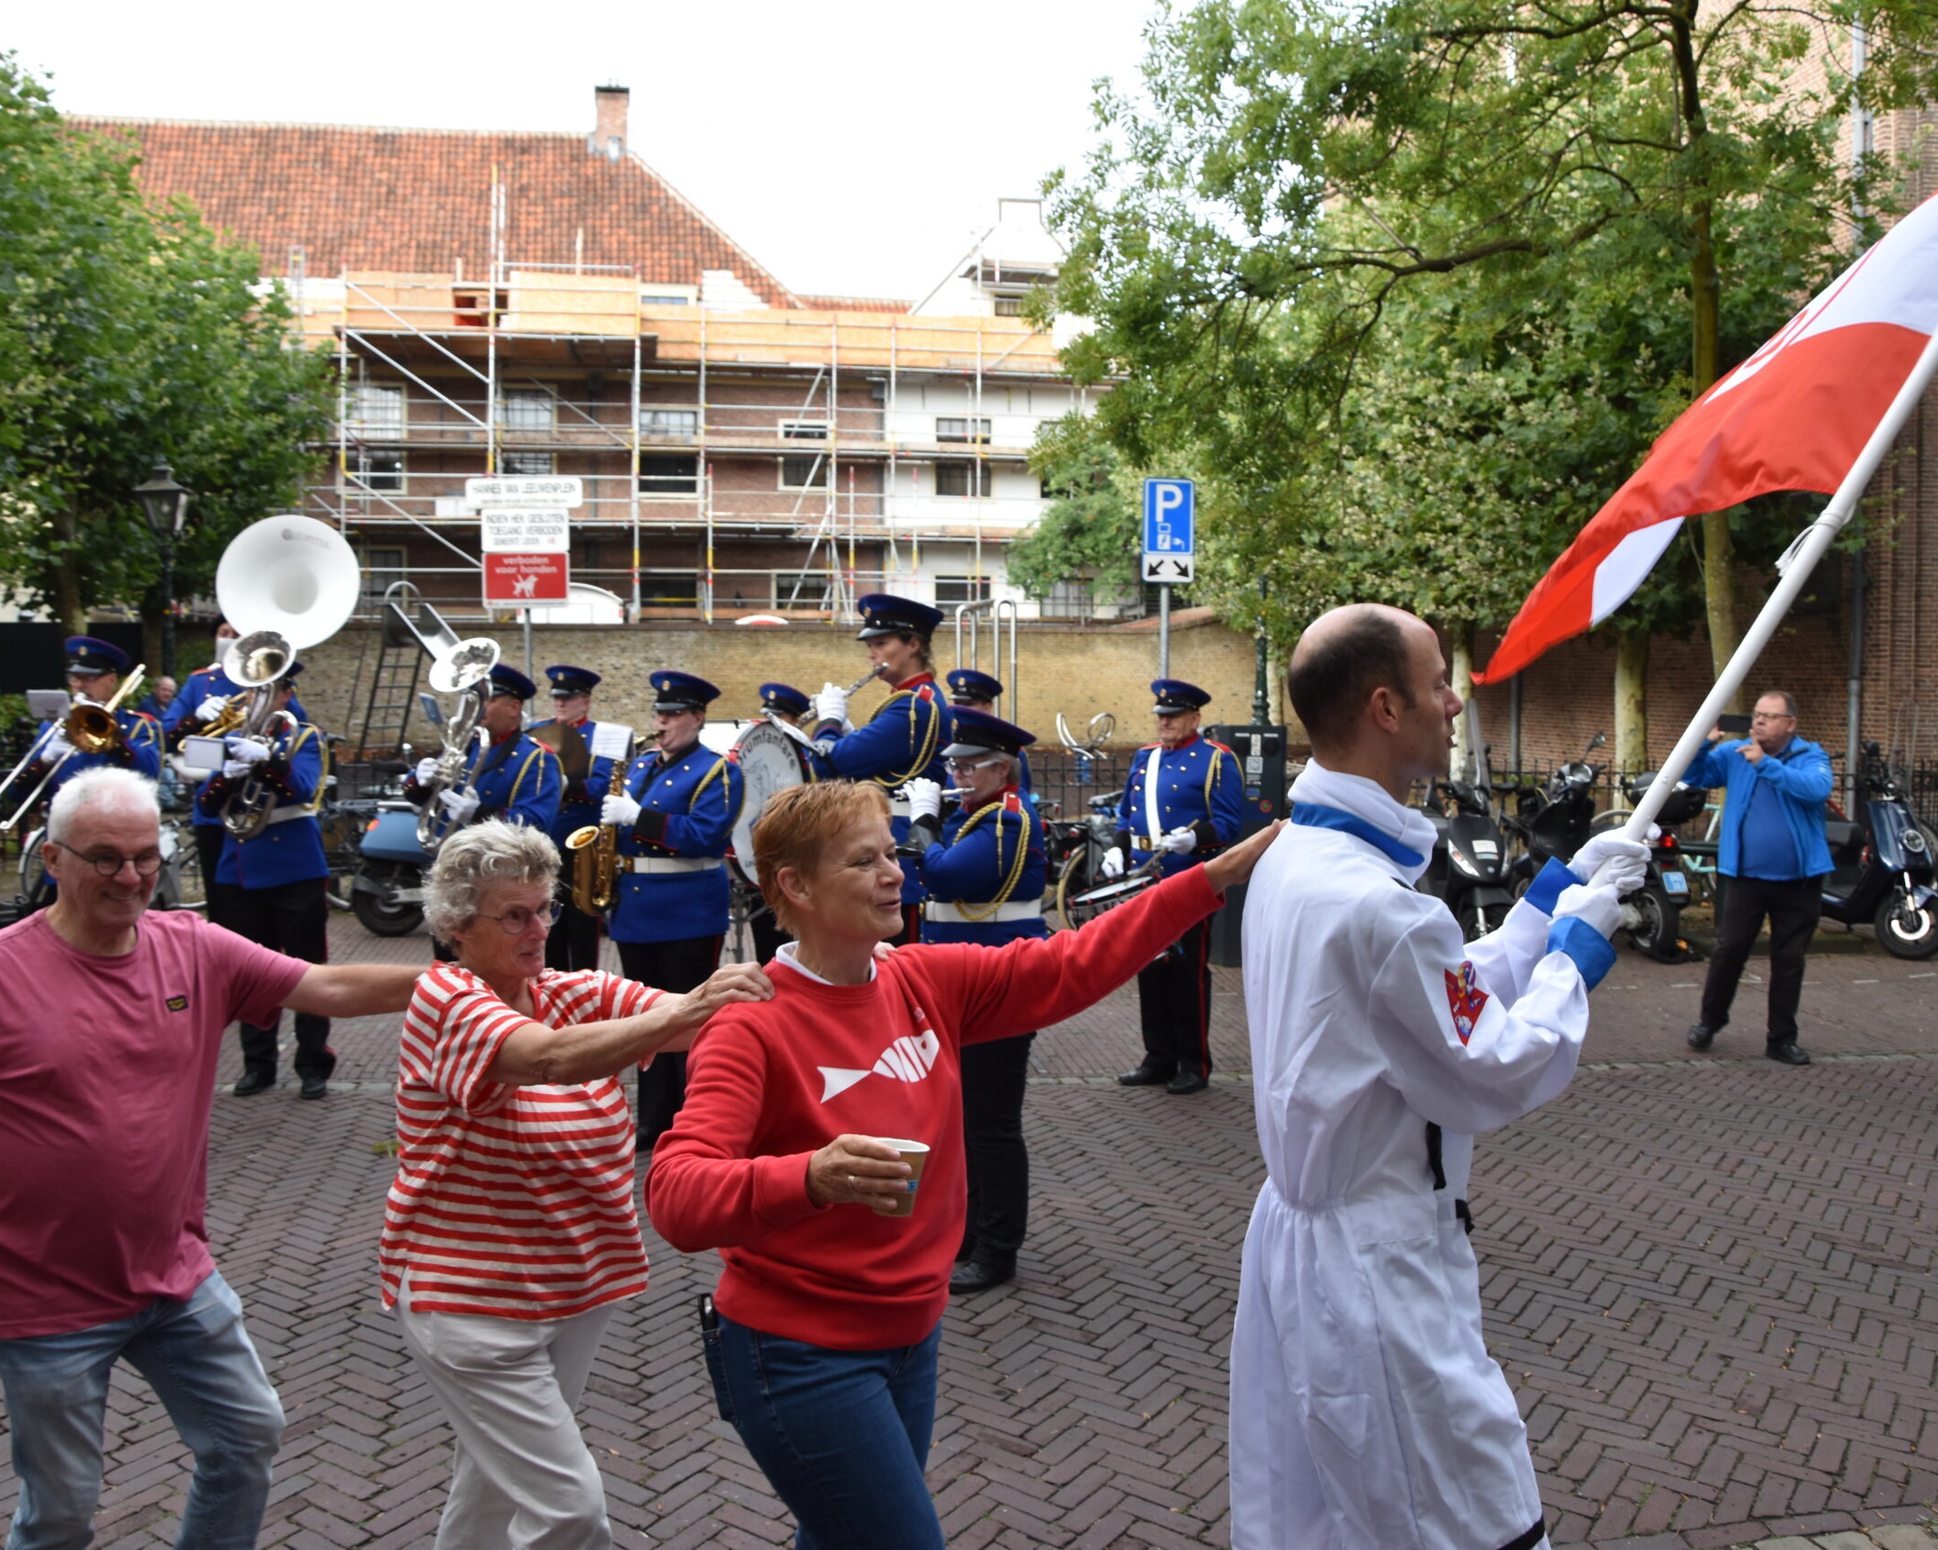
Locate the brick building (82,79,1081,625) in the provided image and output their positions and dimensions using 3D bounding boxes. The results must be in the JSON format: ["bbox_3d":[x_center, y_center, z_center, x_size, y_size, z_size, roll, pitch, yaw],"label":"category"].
[{"bbox_3d":[-10.462,-9.030,46.634,27.000,17.000,12.000,0,3,-7],"label":"brick building"}]

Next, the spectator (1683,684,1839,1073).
[{"bbox_3d":[3.688,0.463,8.179,0.680,1.710,0.500,2,3,34],"label":"spectator"}]

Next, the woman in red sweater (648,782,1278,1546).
[{"bbox_3d":[-0.023,0.785,2.399,0.540,1.570,0.850,-2,4,-45],"label":"woman in red sweater"}]

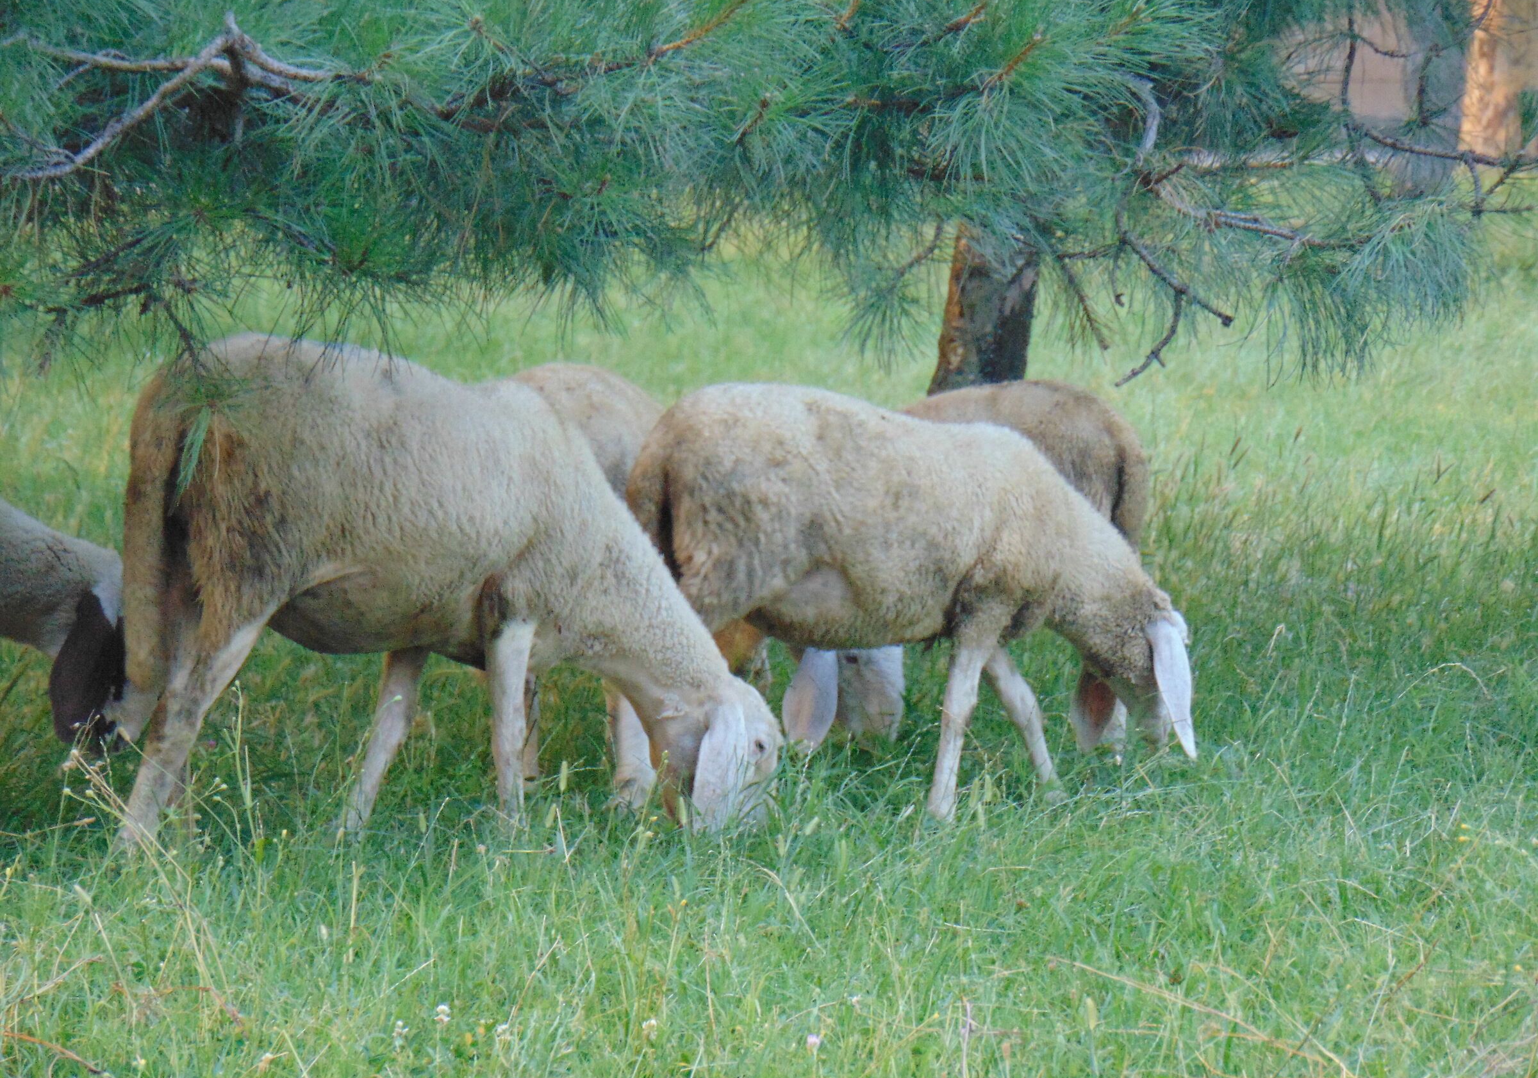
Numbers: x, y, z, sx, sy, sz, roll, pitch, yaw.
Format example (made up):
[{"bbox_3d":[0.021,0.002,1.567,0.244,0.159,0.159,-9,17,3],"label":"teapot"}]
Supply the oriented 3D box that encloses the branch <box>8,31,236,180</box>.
[{"bbox_3d":[-0.961,-0.643,16.500,0.339,0.221,0.180,0,3,0],"label":"branch"}]

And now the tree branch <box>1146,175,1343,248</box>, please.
[{"bbox_3d":[0.726,-0.499,17.000,0.302,0.110,0.130,0,3,0],"label":"tree branch"}]

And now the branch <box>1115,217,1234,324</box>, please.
[{"bbox_3d":[0.622,-0.410,17.000,0.182,0.167,0.100,0,3,0],"label":"branch"}]

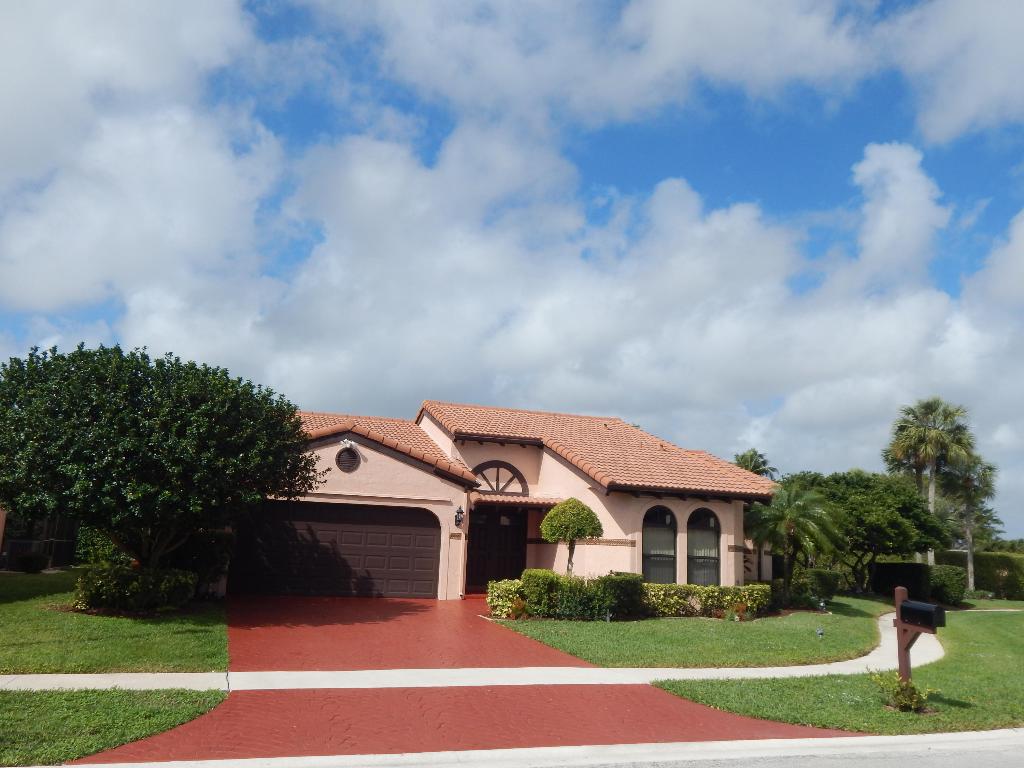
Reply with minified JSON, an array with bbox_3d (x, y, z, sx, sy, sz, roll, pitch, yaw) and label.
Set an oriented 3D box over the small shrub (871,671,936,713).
[{"bbox_3d":[5.341,4.195,11.300,0.880,0.550,0.750,6,-12,-16],"label":"small shrub"}]

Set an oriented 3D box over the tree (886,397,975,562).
[{"bbox_3d":[21.726,5.736,43.000,4.500,10.000,4.400,6,-12,-16],"label":"tree"}]

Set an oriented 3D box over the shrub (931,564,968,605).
[{"bbox_3d":[16.336,7.541,31.000,1.400,1.550,1.400,6,-12,-16],"label":"shrub"}]

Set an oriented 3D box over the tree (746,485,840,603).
[{"bbox_3d":[7.966,4.569,23.800,2.600,3.250,2.600,6,-11,-17],"label":"tree"}]

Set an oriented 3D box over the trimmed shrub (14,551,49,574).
[{"bbox_3d":[-14.213,5.280,24.500,1.000,0.700,0.950,6,-12,-16],"label":"trimmed shrub"}]

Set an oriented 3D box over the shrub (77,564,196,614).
[{"bbox_3d":[-7.078,3.839,15.800,2.100,0.870,1.400,6,-11,-17],"label":"shrub"}]

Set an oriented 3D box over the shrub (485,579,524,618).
[{"bbox_3d":[-0.161,4.436,17.200,0.770,0.780,0.770,6,-11,-17],"label":"shrub"}]

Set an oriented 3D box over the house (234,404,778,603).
[{"bbox_3d":[-2.078,3.187,24.938,13.300,5.950,14.800,6,-12,-16],"label":"house"}]

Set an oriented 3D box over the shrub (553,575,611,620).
[{"bbox_3d":[1.460,4.485,17.400,1.200,0.950,1.100,6,-12,-16],"label":"shrub"}]

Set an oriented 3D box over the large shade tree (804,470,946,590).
[{"bbox_3d":[15.368,6.482,36.000,6.200,5.200,5.800,6,-11,-17],"label":"large shade tree"}]

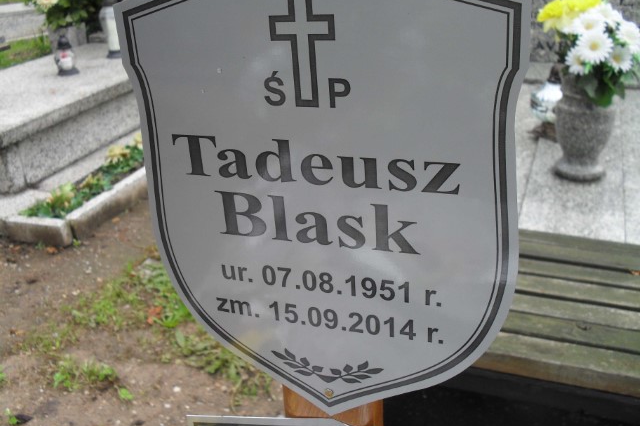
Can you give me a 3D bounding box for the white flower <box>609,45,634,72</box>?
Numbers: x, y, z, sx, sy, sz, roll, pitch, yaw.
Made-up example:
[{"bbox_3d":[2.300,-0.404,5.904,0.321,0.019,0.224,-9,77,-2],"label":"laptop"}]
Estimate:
[{"bbox_3d":[0.660,-0.341,1.430,0.066,0.066,0.032,4,9,15],"label":"white flower"}]

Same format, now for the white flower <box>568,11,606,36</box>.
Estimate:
[{"bbox_3d":[0.591,-0.417,1.430,0.082,0.035,0.075,7,66,21],"label":"white flower"}]

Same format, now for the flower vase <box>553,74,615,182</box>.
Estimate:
[{"bbox_3d":[0.642,-0.220,1.558,0.145,0.260,0.145,7,28,21],"label":"flower vase"}]

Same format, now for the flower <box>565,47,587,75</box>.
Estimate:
[{"bbox_3d":[0.573,-0.337,1.440,0.065,0.066,0.032,14,18,31],"label":"flower"}]

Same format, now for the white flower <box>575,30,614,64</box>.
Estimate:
[{"bbox_3d":[0.598,-0.363,1.410,0.084,0.082,0.033,7,11,21],"label":"white flower"}]

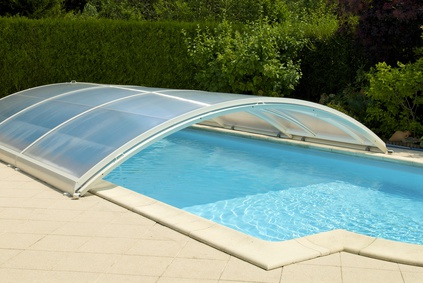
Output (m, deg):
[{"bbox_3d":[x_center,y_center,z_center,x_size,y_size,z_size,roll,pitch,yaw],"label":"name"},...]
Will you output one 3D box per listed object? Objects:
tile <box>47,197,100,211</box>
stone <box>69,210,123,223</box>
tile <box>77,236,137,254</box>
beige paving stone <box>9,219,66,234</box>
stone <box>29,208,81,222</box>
[{"bbox_3d":[-1.435,0.688,5.961,0.402,0.040,0.398,1,8,11],"label":"tile"},{"bbox_3d":[-1.107,0.751,5.493,0.402,0.040,0.398,1,8,11],"label":"stone"},{"bbox_3d":[-0.852,0.869,4.631,0.402,0.040,0.398,1,8,11],"label":"tile"},{"bbox_3d":[-1.584,0.800,5.175,0.402,0.040,0.398,1,8,11],"label":"beige paving stone"},{"bbox_3d":[-1.510,0.744,5.568,0.402,0.040,0.398,1,8,11],"label":"stone"}]

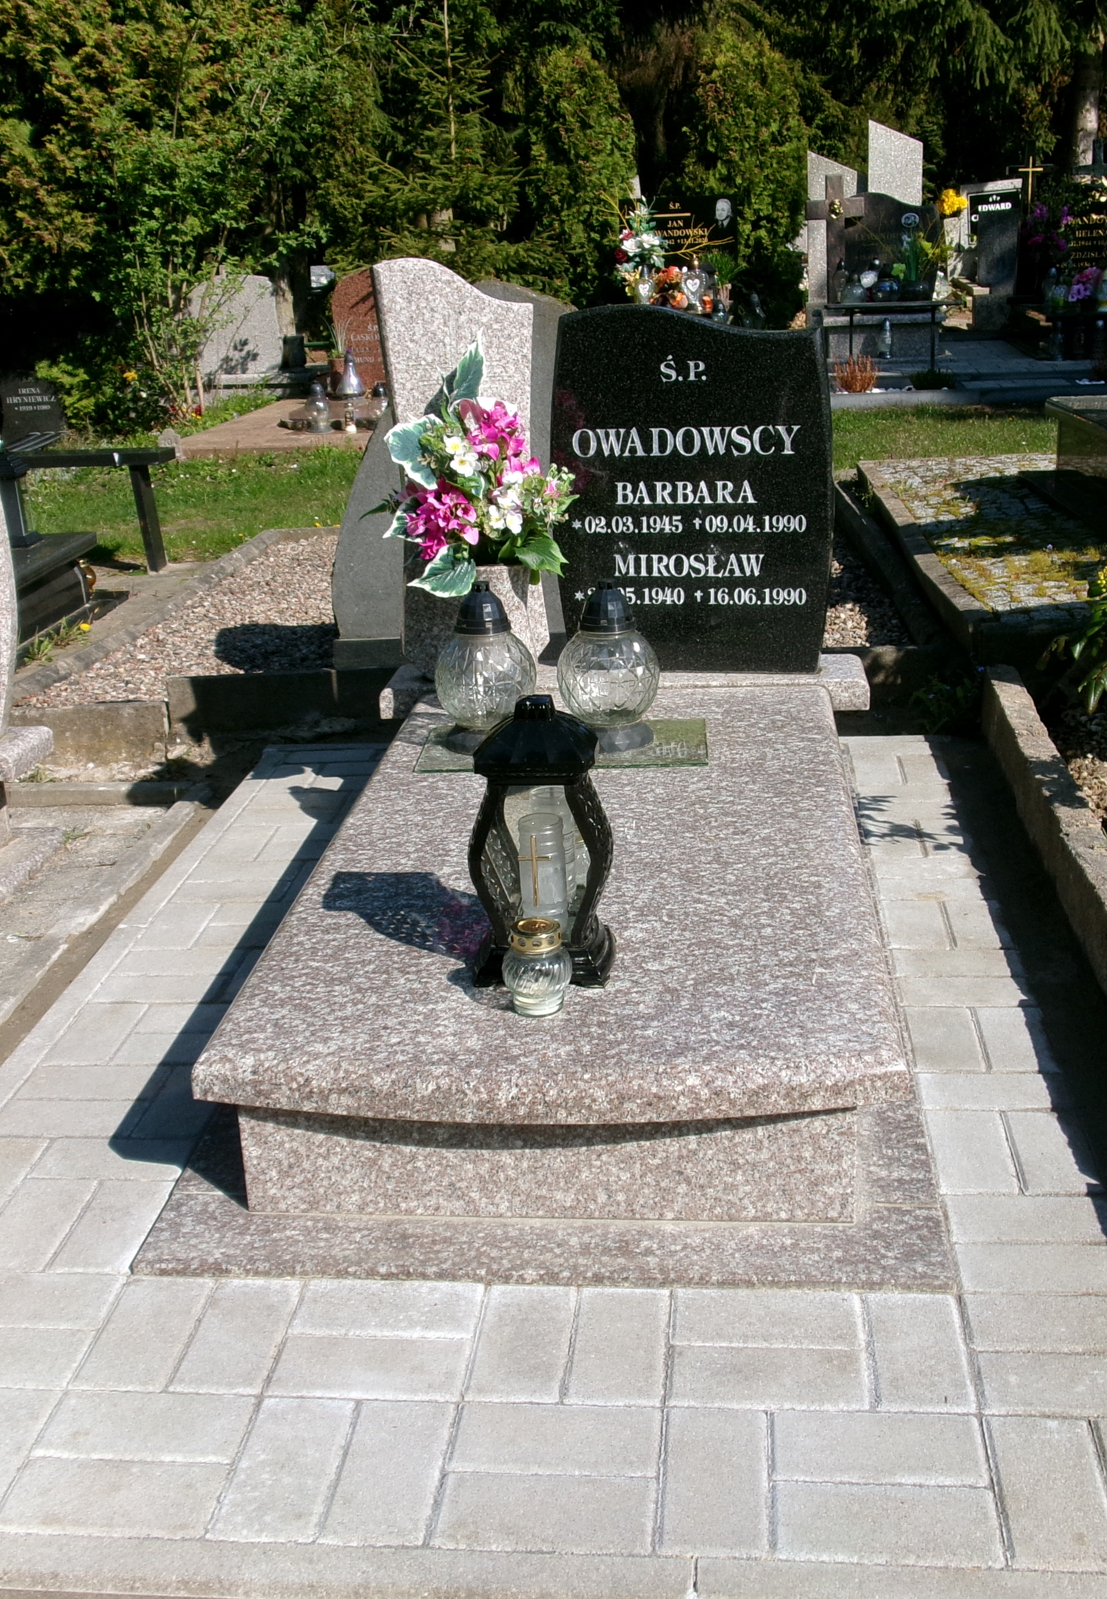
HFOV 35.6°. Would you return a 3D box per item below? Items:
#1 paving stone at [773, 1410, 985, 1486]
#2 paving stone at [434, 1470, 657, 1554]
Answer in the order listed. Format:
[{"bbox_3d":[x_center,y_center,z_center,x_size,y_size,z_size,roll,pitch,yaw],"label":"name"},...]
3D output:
[{"bbox_3d":[0.306,0.638,1.635,0.200,0.060,0.100,-1,19,6],"label":"paving stone"},{"bbox_3d":[-0.006,0.678,1.588,0.200,0.055,0.100,-1,19,6],"label":"paving stone"}]

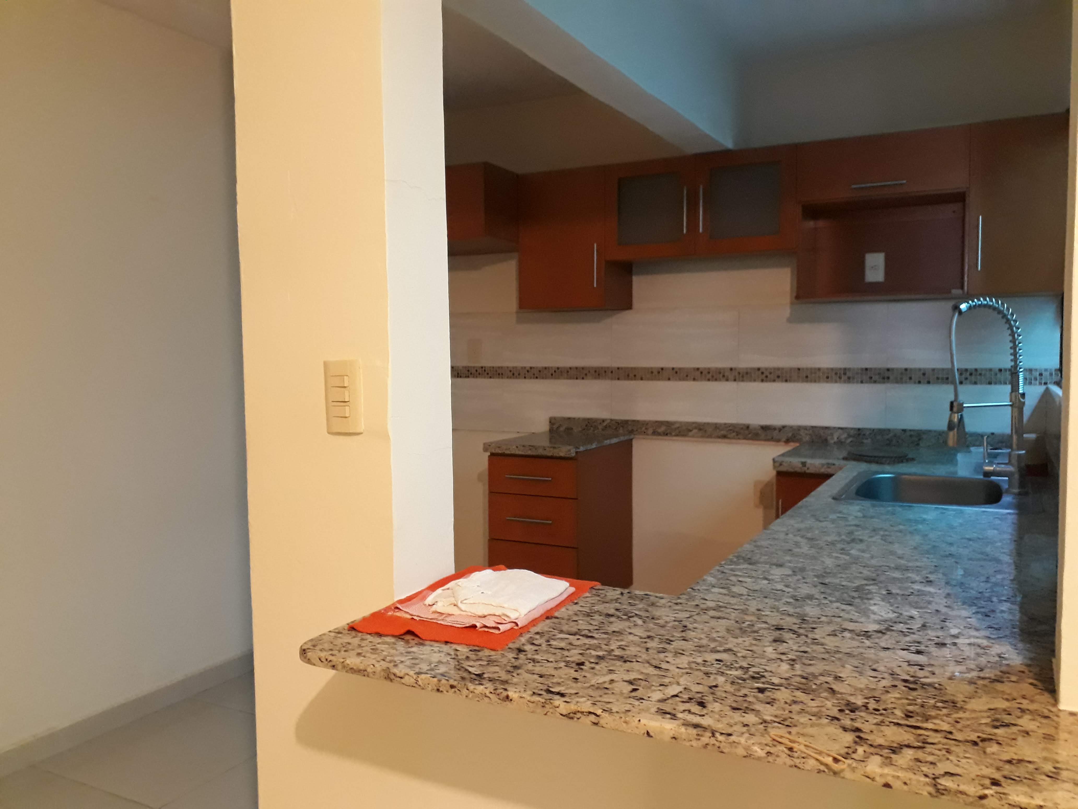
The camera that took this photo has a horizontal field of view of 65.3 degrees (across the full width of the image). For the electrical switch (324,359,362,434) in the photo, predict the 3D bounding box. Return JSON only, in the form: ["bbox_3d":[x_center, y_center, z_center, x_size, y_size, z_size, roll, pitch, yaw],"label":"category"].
[{"bbox_3d":[-0.318,-0.012,1.360,0.068,0.118,0.012,2,4,28],"label":"electrical switch"}]

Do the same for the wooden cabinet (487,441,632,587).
[{"bbox_3d":[0.115,0.545,3.745,0.410,0.701,0.599,2,4,28],"label":"wooden cabinet"}]

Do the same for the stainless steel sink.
[{"bbox_3d":[1.111,0.318,2.347,0.469,0.175,0.570,2,4,28],"label":"stainless steel sink"}]

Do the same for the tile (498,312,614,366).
[{"bbox_3d":[0.064,-0.314,4.048,0.601,0.264,0.010,2,4,28],"label":"tile"}]

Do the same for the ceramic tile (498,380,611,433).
[{"bbox_3d":[0.066,0.011,4.069,0.601,0.264,0.010,2,4,28],"label":"ceramic tile"}]

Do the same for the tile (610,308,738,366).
[{"bbox_3d":[0.595,-0.298,3.768,0.601,0.264,0.010,2,4,28],"label":"tile"}]

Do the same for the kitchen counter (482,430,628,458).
[{"bbox_3d":[0.097,0.175,3.716,0.432,0.042,0.624,2,4,28],"label":"kitchen counter"}]

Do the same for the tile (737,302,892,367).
[{"bbox_3d":[1.126,-0.283,3.488,0.601,0.264,0.010,2,4,28],"label":"tile"}]

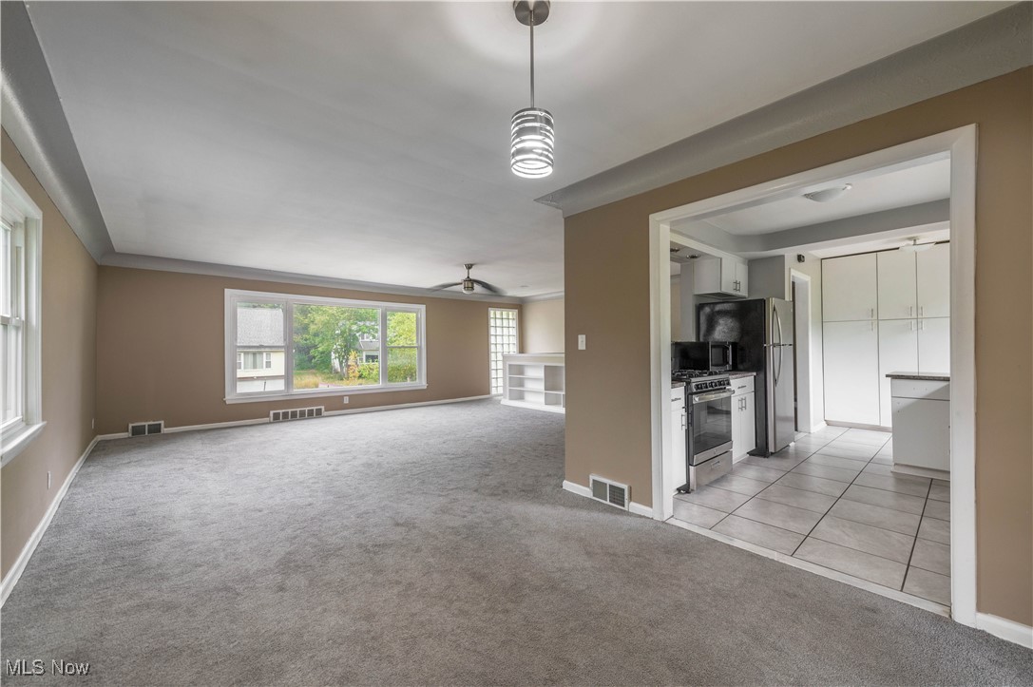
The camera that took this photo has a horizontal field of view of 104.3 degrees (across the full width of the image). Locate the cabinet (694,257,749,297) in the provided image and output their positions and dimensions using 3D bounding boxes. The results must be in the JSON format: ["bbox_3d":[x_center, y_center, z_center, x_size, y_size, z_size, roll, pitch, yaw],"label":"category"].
[{"bbox_3d":[2.473,-0.763,4.816,0.830,0.385,0.295,0,-1,-42],"label":"cabinet"}]

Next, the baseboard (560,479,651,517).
[{"bbox_3d":[0.649,1.155,3.014,0.020,0.072,0.806,0,-1,-42],"label":"baseboard"}]

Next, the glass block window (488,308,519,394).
[{"bbox_3d":[-0.327,0.202,9.767,0.914,2.050,0.110,0,-1,-42],"label":"glass block window"}]

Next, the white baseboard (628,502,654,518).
[{"bbox_3d":[0.857,1.151,2.780,0.020,0.072,0.179,0,-1,-42],"label":"white baseboard"}]

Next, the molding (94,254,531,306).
[{"bbox_3d":[-2.611,-1.082,7.664,7.439,0.175,0.150,0,-1,-42],"label":"molding"}]

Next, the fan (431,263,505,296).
[{"bbox_3d":[-0.718,-0.962,6.075,1.220,0.480,1.220,0,-1,-42],"label":"fan"}]

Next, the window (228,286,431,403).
[{"bbox_3d":[-3.187,0.056,7.290,3.460,1.750,0.120,0,-1,-42],"label":"window"}]

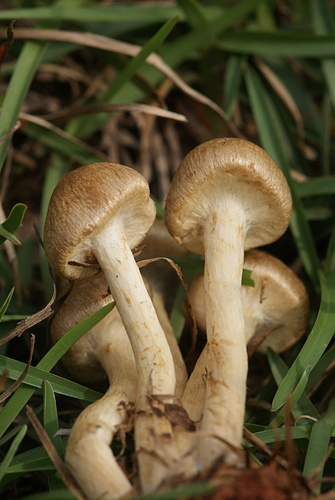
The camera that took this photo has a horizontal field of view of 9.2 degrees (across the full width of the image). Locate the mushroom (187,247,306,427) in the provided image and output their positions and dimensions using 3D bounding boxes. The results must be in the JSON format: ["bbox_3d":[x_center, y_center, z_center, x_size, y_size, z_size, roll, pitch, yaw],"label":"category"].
[{"bbox_3d":[0.023,0.028,0.675,0.038,0.058,0.038,22,-7,0],"label":"mushroom"}]

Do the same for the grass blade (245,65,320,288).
[{"bbox_3d":[0.039,-0.024,0.700,0.011,0.077,0.011,-18,-3,0],"label":"grass blade"}]

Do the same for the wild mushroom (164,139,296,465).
[{"bbox_3d":[0.019,0.016,0.650,0.039,0.103,0.040,2,-9,0],"label":"wild mushroom"}]

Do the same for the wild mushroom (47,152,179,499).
[{"bbox_3d":[-0.017,0.024,0.650,0.037,0.104,0.039,-11,-7,0],"label":"wild mushroom"}]

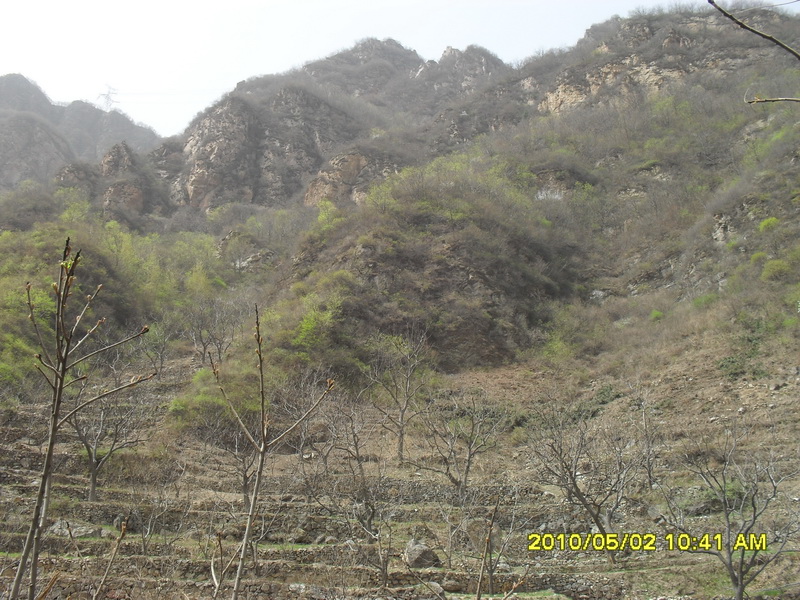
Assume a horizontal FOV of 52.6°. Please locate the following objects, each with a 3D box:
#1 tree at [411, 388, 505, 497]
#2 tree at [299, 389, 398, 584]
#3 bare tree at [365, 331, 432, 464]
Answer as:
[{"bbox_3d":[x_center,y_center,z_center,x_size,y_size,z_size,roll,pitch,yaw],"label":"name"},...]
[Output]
[{"bbox_3d":[2.843,7.047,40.000,4.510,5.230,4.150,0,-7,0],"label":"tree"},{"bbox_3d":[-1.779,6.712,28.500,3.210,6.630,2.960,0,-7,0],"label":"tree"},{"bbox_3d":[-0.083,5.424,45.000,3.670,7.310,3.380,0,-7,0],"label":"bare tree"}]

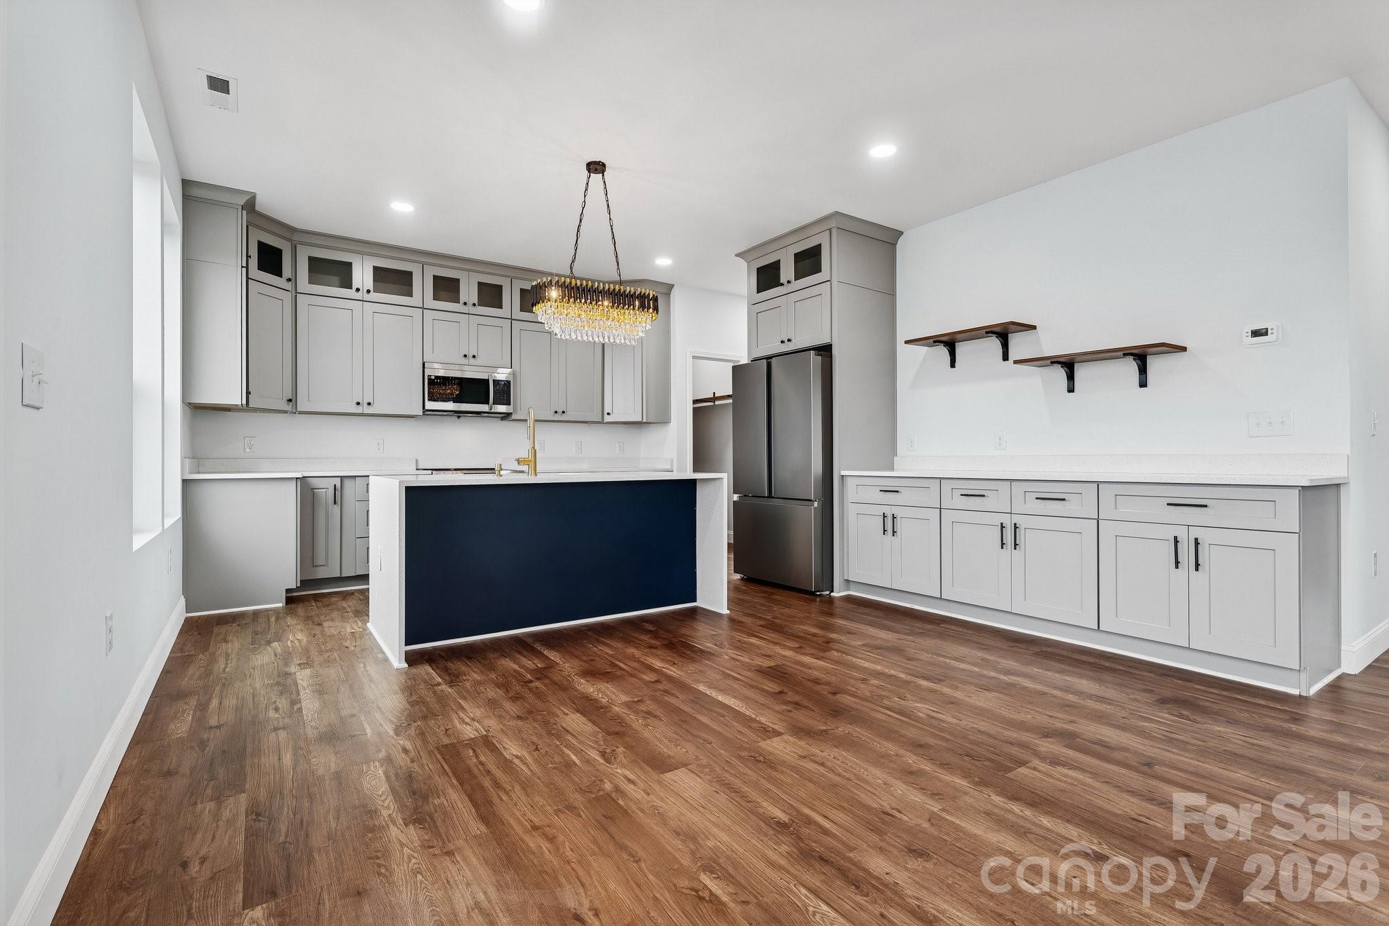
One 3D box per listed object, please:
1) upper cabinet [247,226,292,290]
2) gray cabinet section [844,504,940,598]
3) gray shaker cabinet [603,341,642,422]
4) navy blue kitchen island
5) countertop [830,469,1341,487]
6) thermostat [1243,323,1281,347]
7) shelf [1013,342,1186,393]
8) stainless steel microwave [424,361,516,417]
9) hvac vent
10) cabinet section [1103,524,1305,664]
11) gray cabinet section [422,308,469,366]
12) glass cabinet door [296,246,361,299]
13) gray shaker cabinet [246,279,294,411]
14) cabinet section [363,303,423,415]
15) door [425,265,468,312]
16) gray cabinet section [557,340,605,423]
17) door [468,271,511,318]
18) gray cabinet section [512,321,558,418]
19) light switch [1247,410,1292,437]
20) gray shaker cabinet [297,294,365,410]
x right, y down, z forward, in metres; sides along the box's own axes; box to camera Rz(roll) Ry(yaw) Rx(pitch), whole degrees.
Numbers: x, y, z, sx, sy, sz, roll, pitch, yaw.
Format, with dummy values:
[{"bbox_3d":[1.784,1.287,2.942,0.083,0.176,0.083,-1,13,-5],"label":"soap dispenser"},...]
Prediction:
[{"bbox_3d":[-3.095,-1.486,4.494,0.025,0.365,0.355,0,0,12],"label":"upper cabinet"},{"bbox_3d":[1.621,0.581,4.460,0.620,0.576,0.760,0,0,-35],"label":"gray cabinet section"},{"bbox_3d":[-0.675,-0.863,6.320,0.440,0.910,0.350,0,0,10],"label":"gray shaker cabinet"},{"bbox_3d":[-0.885,0.530,3.922,1.980,0.903,0.950,0,0,-35],"label":"navy blue kitchen island"},{"bbox_3d":[2.047,0.078,3.660,0.645,0.035,2.450,0,0,-36],"label":"countertop"},{"bbox_3d":[2.820,-0.634,3.070,0.028,0.096,0.144,0,0,-35],"label":"thermostat"},{"bbox_3d":[2.324,-0.530,3.592,0.270,0.200,0.785,0,0,-36],"label":"shelf"},{"bbox_3d":[-2.051,-0.632,5.541,0.757,0.415,0.400,0,0,-35],"label":"stainless steel microwave"},{"bbox_3d":[-2.251,-1.756,2.931,0.145,0.018,0.330,0,0,-35],"label":"hvac vent"},{"bbox_3d":[2.584,0.583,3.089,0.620,0.576,0.763,0,0,-35],"label":"cabinet section"},{"bbox_3d":[-2.231,-1.082,5.460,0.384,0.444,0.330,0,0,-35],"label":"gray cabinet section"},{"bbox_3d":[-2.875,-1.494,4.878,0.446,0.363,0.025,0,0,-36],"label":"glass cabinet door"},{"bbox_3d":[-3.280,-0.857,4.575,0.320,0.910,0.390,0,0,9],"label":"gray shaker cabinet"},{"bbox_3d":[-2.569,-0.850,5.222,0.446,0.903,0.330,0,0,-35],"label":"cabinet section"},{"bbox_3d":[-2.144,-1.489,5.333,0.384,0.370,0.025,0,0,-35],"label":"door"},{"bbox_3d":[-1.202,-0.860,6.182,0.472,0.903,0.330,0,0,-35],"label":"gray cabinet section"},{"bbox_3d":[-1.834,-1.491,5.551,0.376,0.370,0.025,0,0,-35],"label":"door"},{"bbox_3d":[-1.580,-0.857,5.917,0.452,0.903,0.330,0,0,-35],"label":"gray cabinet section"},{"bbox_3d":[2.862,-0.192,3.068,0.012,0.117,0.165,0,0,-36],"label":"light switch"},{"bbox_3d":[-2.965,-0.854,5.003,0.446,0.909,0.330,0,0,-36],"label":"gray shaker cabinet"}]

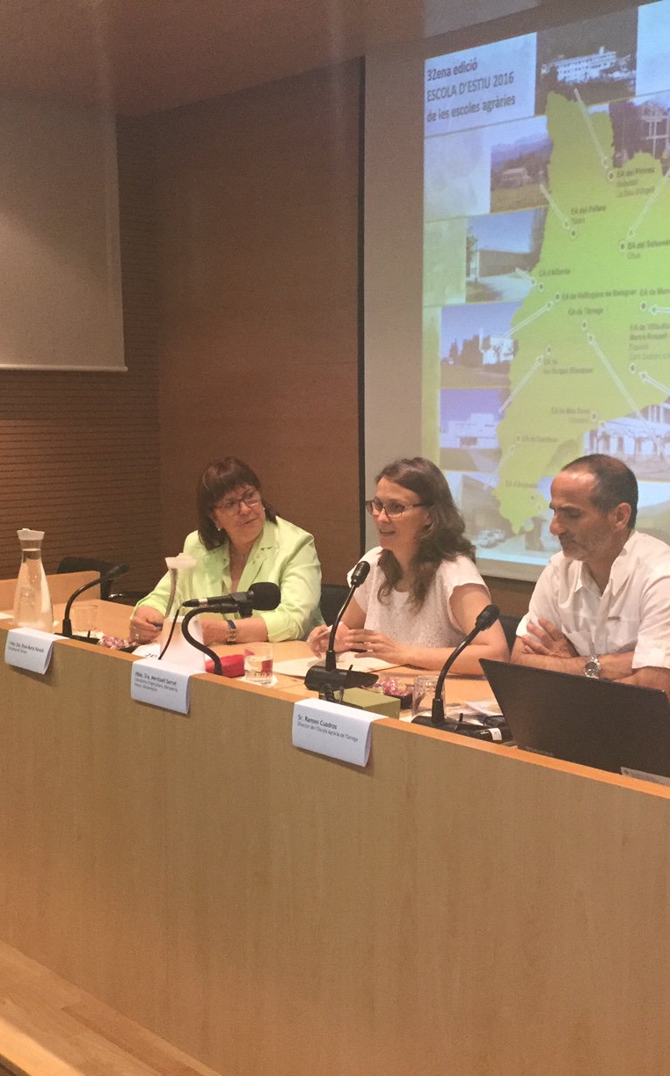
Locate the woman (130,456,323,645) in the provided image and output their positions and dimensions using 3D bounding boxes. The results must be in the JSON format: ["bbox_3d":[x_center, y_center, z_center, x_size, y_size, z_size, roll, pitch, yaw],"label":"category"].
[{"bbox_3d":[-0.281,0.392,3.833,0.550,1.260,0.720,2,6,22],"label":"woman"}]

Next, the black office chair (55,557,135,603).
[{"bbox_3d":[-0.754,0.492,4.818,0.580,0.870,0.560,-3,6,-23],"label":"black office chair"}]

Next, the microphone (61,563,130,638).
[{"bbox_3d":[-0.667,0.178,3.598,0.230,0.220,0.110,-3,6,-23],"label":"microphone"}]

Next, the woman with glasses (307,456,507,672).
[{"bbox_3d":[0.207,0.428,3.374,0.540,1.280,0.700,3,7,32],"label":"woman with glasses"}]

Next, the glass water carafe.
[{"bbox_3d":[-0.863,0.126,3.678,0.115,0.307,0.115,-6,8,-43],"label":"glass water carafe"}]

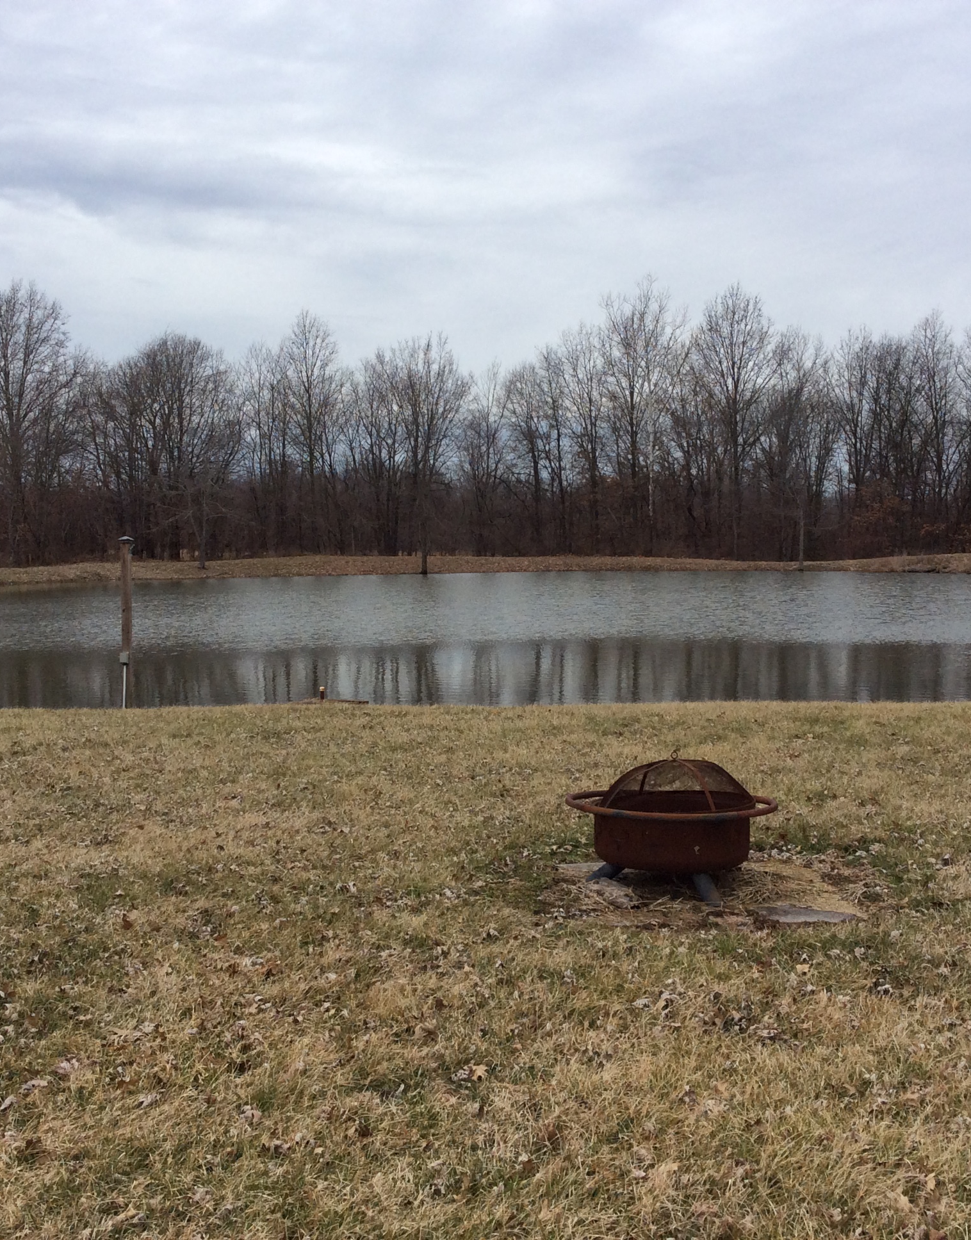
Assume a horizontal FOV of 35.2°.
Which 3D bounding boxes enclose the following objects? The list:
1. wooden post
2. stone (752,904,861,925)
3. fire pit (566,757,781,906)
[{"bbox_3d":[-3.862,0.048,16.552,0.140,1.900,0.140,-1,3,-12],"label":"wooden post"},{"bbox_3d":[1.225,1.140,5.830,0.400,0.050,0.270,0,3,7],"label":"stone"},{"bbox_3d":[0.757,0.832,6.220,0.860,0.550,0.860,1,1,0],"label":"fire pit"}]

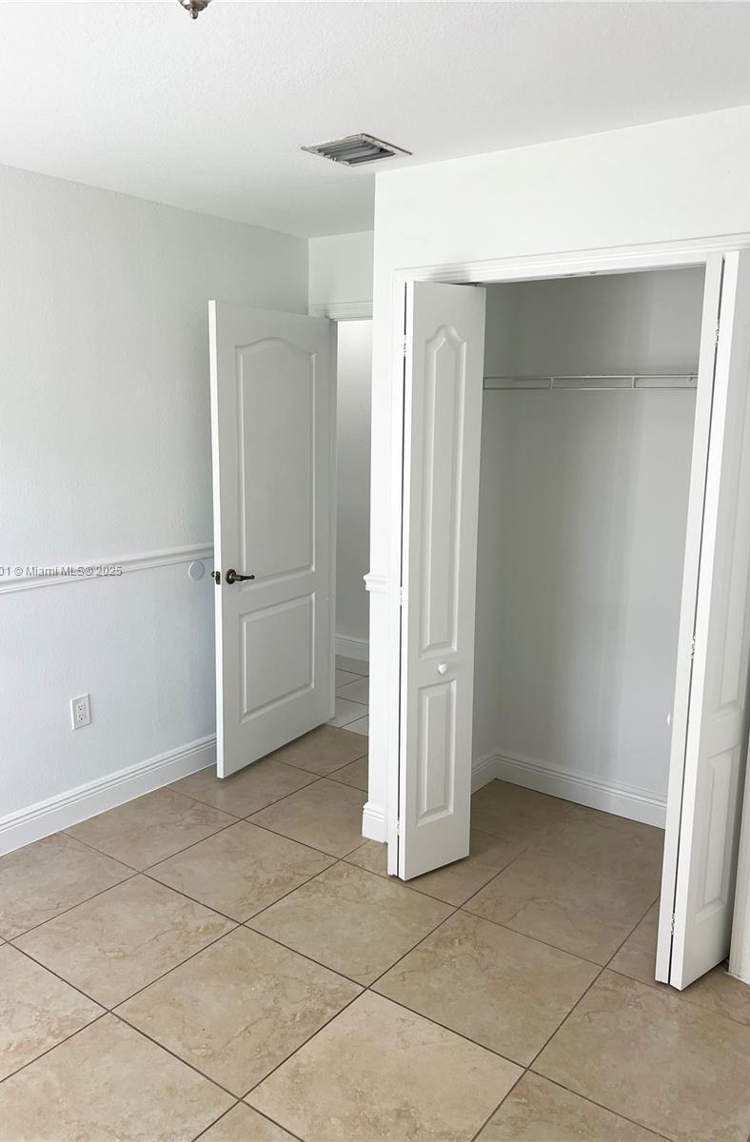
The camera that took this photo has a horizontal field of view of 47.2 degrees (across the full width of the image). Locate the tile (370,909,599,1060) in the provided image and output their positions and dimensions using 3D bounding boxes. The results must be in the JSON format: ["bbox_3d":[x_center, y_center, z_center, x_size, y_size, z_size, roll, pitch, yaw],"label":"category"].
[{"bbox_3d":[0.335,1.201,2.525,0.509,0.010,0.508,8,13,36],"label":"tile"}]

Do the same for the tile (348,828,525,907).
[{"bbox_3d":[0.229,1.066,3.223,0.509,0.010,0.508,8,13,36],"label":"tile"}]

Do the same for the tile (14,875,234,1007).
[{"bbox_3d":[-0.782,1.148,2.708,0.500,0.010,0.500,9,13,36],"label":"tile"}]

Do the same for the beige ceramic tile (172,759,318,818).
[{"bbox_3d":[-0.580,0.946,3.812,0.490,0.010,0.508,8,13,36],"label":"beige ceramic tile"}]

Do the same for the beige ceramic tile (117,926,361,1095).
[{"bbox_3d":[-0.377,1.214,2.421,0.509,0.010,0.508,8,13,36],"label":"beige ceramic tile"}]

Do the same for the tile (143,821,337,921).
[{"bbox_3d":[-0.482,1.079,3.120,0.509,0.010,0.508,8,13,36],"label":"tile"}]

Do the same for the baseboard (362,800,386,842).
[{"bbox_3d":[0.002,0.970,3.302,0.112,0.145,0.018,8,13,36],"label":"baseboard"}]

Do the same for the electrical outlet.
[{"bbox_3d":[-1.151,0.557,3.376,0.010,0.124,0.081,8,13,36],"label":"electrical outlet"}]

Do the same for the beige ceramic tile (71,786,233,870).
[{"bbox_3d":[-0.883,1.019,3.412,0.490,0.010,0.508,8,13,36],"label":"beige ceramic tile"}]

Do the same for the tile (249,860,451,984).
[{"bbox_3d":[-0.074,1.140,2.822,0.509,0.010,0.508,8,13,36],"label":"tile"}]

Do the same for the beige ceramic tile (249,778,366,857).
[{"bbox_3d":[-0.179,1.005,3.521,0.509,0.010,0.508,8,13,36],"label":"beige ceramic tile"}]

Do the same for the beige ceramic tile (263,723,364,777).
[{"bbox_3d":[-0.272,0.871,4.220,0.490,0.010,0.523,8,13,36],"label":"beige ceramic tile"}]

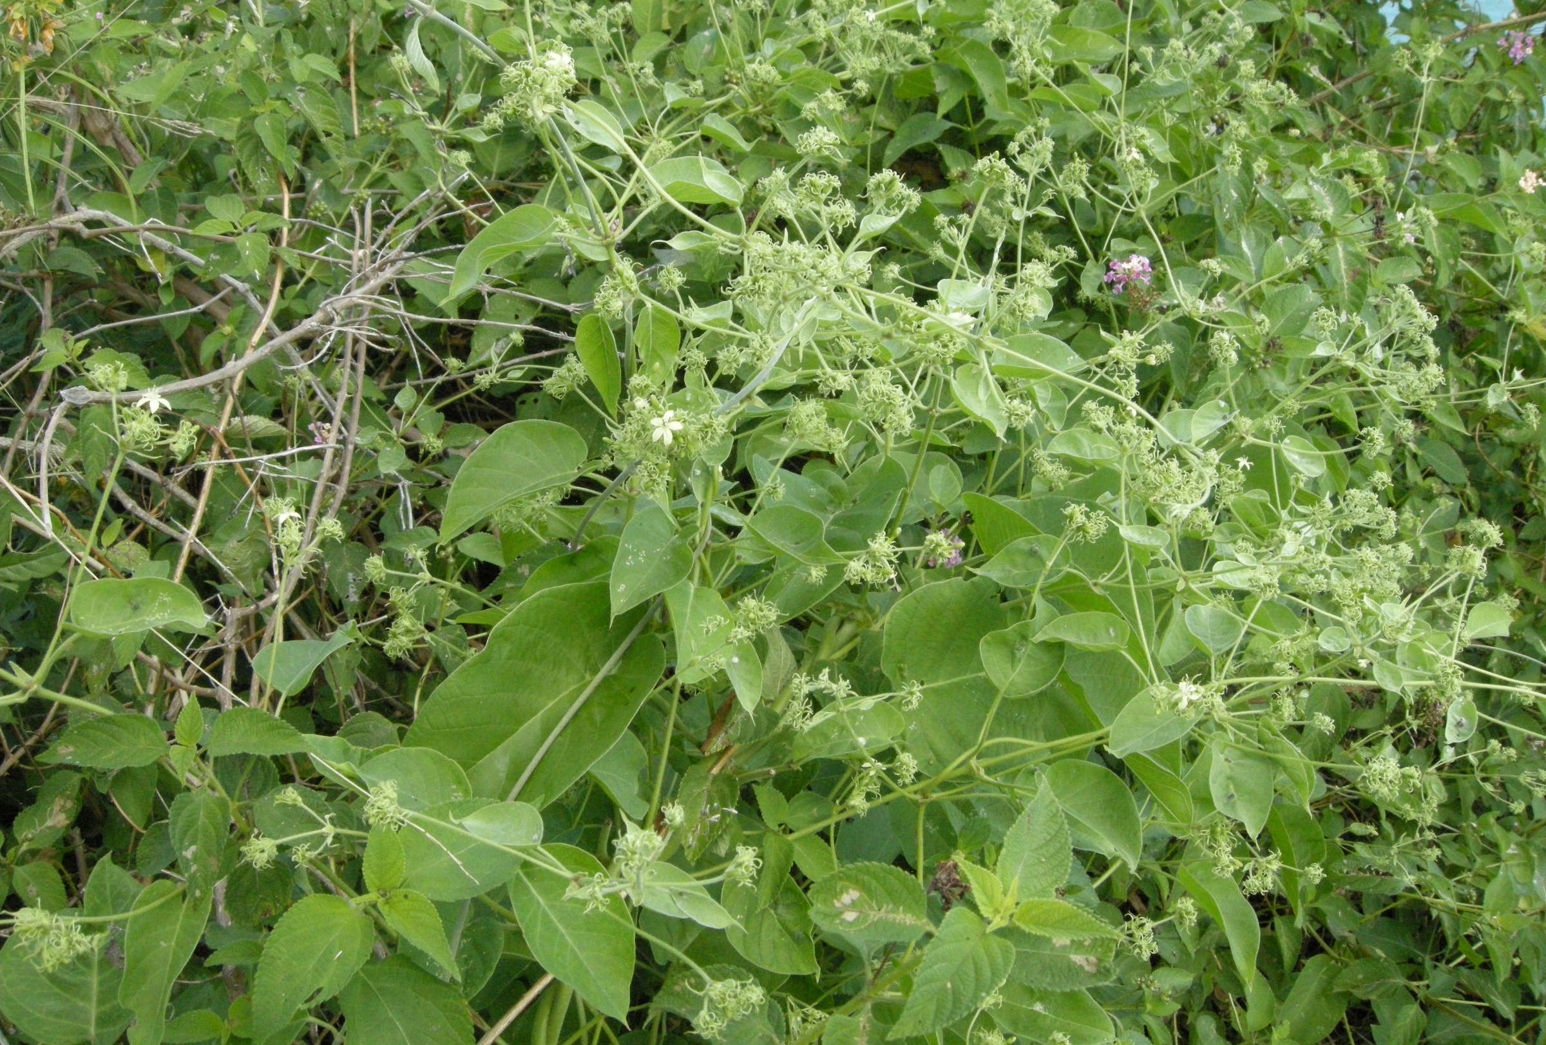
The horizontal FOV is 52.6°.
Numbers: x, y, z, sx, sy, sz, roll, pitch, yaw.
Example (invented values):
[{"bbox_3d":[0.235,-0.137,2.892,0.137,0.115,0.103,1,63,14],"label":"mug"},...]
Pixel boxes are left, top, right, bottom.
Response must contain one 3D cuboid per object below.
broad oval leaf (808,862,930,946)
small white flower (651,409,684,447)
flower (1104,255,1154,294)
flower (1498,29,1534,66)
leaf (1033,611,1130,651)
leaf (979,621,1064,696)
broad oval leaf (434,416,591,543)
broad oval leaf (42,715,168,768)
[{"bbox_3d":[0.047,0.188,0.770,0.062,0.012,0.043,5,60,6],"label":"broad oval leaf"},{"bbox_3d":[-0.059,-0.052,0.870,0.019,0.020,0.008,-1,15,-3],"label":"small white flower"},{"bbox_3d":[0.243,-0.170,1.070,0.032,0.023,0.030,0,32,0],"label":"flower"},{"bbox_3d":[0.666,-0.425,1.400,0.031,0.025,0.029,0,37,0],"label":"flower"},{"bbox_3d":[0.164,0.057,0.830,0.052,0.012,0.029,-4,51,1],"label":"leaf"},{"bbox_3d":[0.132,0.071,0.830,0.046,0.012,0.050,3,50,10],"label":"leaf"},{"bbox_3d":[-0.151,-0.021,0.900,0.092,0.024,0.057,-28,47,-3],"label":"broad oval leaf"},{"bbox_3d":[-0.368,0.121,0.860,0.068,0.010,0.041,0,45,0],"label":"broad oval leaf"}]

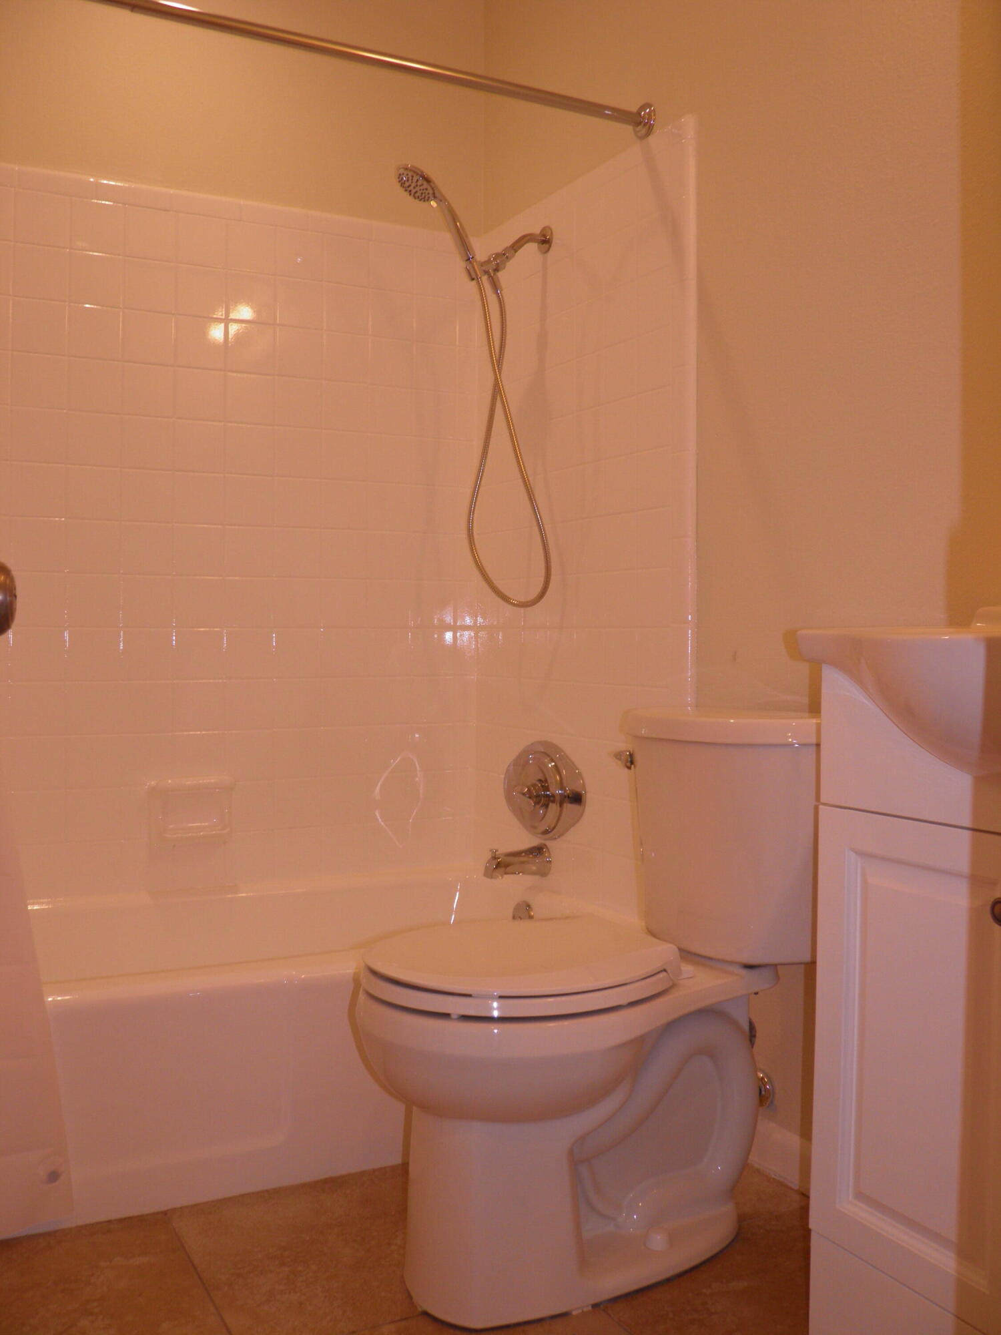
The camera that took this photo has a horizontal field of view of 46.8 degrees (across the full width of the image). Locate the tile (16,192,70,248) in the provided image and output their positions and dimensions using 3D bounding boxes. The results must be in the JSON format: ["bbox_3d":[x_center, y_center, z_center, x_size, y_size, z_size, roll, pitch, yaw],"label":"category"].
[{"bbox_3d":[-0.908,-0.886,2.292,0.108,0.108,0.009,-1,2,-28],"label":"tile"}]

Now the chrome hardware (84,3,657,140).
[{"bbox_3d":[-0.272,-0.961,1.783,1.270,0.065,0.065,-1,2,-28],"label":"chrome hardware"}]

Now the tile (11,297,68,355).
[{"bbox_3d":[-0.908,-0.668,2.278,0.108,0.108,0.010,-1,2,-28],"label":"tile"}]

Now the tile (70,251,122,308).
[{"bbox_3d":[-0.814,-0.778,2.326,0.108,0.108,0.010,-1,2,-28],"label":"tile"}]

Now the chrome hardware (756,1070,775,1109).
[{"bbox_3d":[0.411,0.682,1.876,0.030,0.064,0.064,-1,2,-28],"label":"chrome hardware"}]

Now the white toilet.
[{"bbox_3d":[0.146,0.437,1.578,0.715,0.760,0.460,-1,2,-28],"label":"white toilet"}]

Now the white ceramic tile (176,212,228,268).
[{"bbox_3d":[-0.631,-0.899,2.438,0.108,0.108,0.009,-1,2,-28],"label":"white ceramic tile"}]

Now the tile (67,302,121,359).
[{"bbox_3d":[-0.823,-0.681,2.341,0.108,0.108,0.009,-1,2,-28],"label":"tile"}]

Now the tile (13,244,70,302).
[{"bbox_3d":[-0.904,-0.773,2.274,0.108,0.108,0.010,-1,2,-28],"label":"tile"}]

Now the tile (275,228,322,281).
[{"bbox_3d":[-0.444,-0.905,2.539,0.108,0.108,0.009,-1,2,-28],"label":"tile"}]

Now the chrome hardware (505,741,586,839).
[{"bbox_3d":[0.061,0.261,2.454,0.068,0.205,0.330,-1,2,-28],"label":"chrome hardware"}]

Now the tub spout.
[{"bbox_3d":[0.035,0.415,2.460,0.135,0.070,0.062,-1,2,-28],"label":"tub spout"}]

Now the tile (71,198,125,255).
[{"bbox_3d":[-0.810,-0.882,2.322,0.108,0.108,0.010,-1,2,-28],"label":"tile"}]

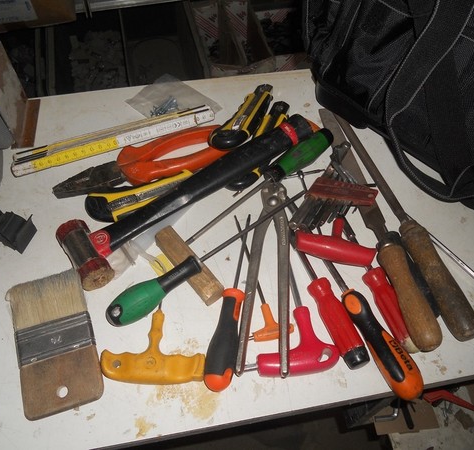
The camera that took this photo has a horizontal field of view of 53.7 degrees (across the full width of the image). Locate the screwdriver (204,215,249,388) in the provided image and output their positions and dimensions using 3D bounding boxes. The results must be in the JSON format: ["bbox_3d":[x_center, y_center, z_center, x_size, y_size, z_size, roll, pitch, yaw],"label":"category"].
[{"bbox_3d":[-0.002,0.064,0.446,0.028,0.028,0.182,8,54,4],"label":"screwdriver"}]

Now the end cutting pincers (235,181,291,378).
[{"bbox_3d":[0.031,0.040,0.453,0.054,0.022,0.212,5,53,2],"label":"end cutting pincers"}]

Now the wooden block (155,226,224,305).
[{"bbox_3d":[-0.048,0.040,0.465,0.019,0.015,0.088,-33,63,-21],"label":"wooden block"}]

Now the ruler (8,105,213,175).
[{"bbox_3d":[-0.142,-0.101,0.557,0.240,0.017,0.020,-17,58,-12],"label":"ruler"}]

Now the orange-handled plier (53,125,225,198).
[{"bbox_3d":[-0.104,-0.068,0.530,0.209,0.022,0.056,-21,59,-13],"label":"orange-handled plier"}]

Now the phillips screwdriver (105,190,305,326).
[{"bbox_3d":[-0.023,0.023,0.456,0.226,0.034,0.034,-32,62,-15],"label":"phillips screwdriver"}]

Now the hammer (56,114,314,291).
[{"bbox_3d":[-0.042,-0.036,0.493,0.295,0.036,0.075,-30,62,-15],"label":"hammer"}]

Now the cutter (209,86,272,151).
[{"bbox_3d":[0.015,-0.134,0.560,0.042,0.027,0.138,17,44,10],"label":"cutter"}]

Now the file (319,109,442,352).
[{"bbox_3d":[0.139,-0.022,0.504,0.032,0.030,0.320,-9,54,-7],"label":"file"}]

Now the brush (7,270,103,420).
[{"bbox_3d":[-0.164,0.103,0.419,0.065,0.017,0.128,-17,58,-12],"label":"brush"}]

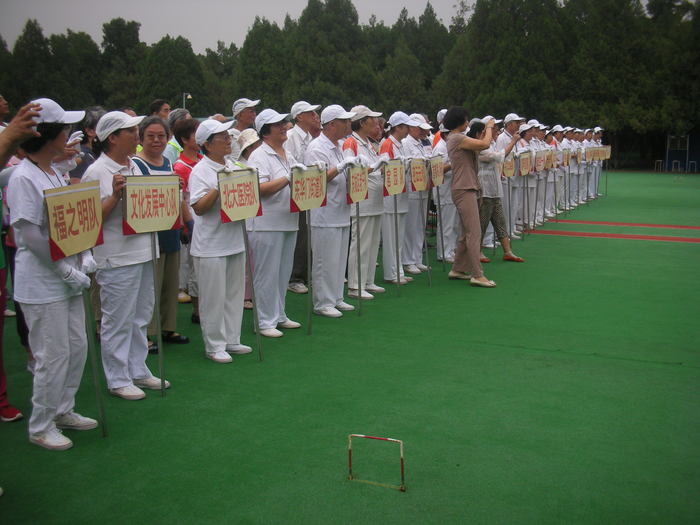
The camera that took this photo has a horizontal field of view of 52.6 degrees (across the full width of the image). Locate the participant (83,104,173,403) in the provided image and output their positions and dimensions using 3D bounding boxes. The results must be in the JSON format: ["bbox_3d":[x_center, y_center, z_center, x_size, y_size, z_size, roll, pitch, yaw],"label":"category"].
[{"bbox_3d":[-1.236,-0.042,3.989,0.390,1.582,0.500,4,11,23],"label":"participant"}]

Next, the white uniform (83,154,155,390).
[{"bbox_3d":[-1.292,0.053,4.026,0.380,1.340,0.500,4,11,28],"label":"white uniform"}]

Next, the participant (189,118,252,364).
[{"bbox_3d":[-0.834,-0.138,4.615,0.360,1.545,0.470,5,11,25],"label":"participant"}]

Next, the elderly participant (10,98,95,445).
[{"bbox_3d":[-1.425,0.042,3.426,0.460,1.630,0.500,3,11,25],"label":"elderly participant"}]

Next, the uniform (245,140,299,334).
[{"bbox_3d":[-0.583,-0.191,5.263,0.370,1.370,0.500,3,11,27],"label":"uniform"}]

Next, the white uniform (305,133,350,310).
[{"bbox_3d":[-0.169,-0.348,5.827,0.340,1.421,0.480,5,11,26],"label":"white uniform"}]

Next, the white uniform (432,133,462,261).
[{"bbox_3d":[1.137,-0.745,8.191,0.380,1.390,0.500,4,11,30],"label":"white uniform"}]

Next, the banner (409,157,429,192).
[{"bbox_3d":[0.659,-0.829,6.780,0.025,0.320,0.400,5,11,26],"label":"banner"}]

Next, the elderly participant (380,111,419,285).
[{"bbox_3d":[0.479,-0.634,6.983,0.430,1.670,0.500,5,11,32],"label":"elderly participant"}]

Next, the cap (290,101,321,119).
[{"bbox_3d":[-0.409,-1.402,6.507,0.280,0.155,0.190,-3,8,27],"label":"cap"}]

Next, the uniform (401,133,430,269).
[{"bbox_3d":[0.715,-0.651,7.543,0.330,1.402,0.460,5,11,26],"label":"uniform"}]

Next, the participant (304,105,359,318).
[{"bbox_3d":[-0.146,-0.431,5.830,0.450,1.690,0.520,4,11,30],"label":"participant"}]

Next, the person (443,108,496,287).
[{"bbox_3d":[1.179,-0.643,6.919,0.530,1.703,0.470,3,11,16],"label":"person"}]

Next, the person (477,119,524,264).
[{"bbox_3d":[1.705,-0.809,8.052,0.550,1.623,0.480,1,10,8],"label":"person"}]

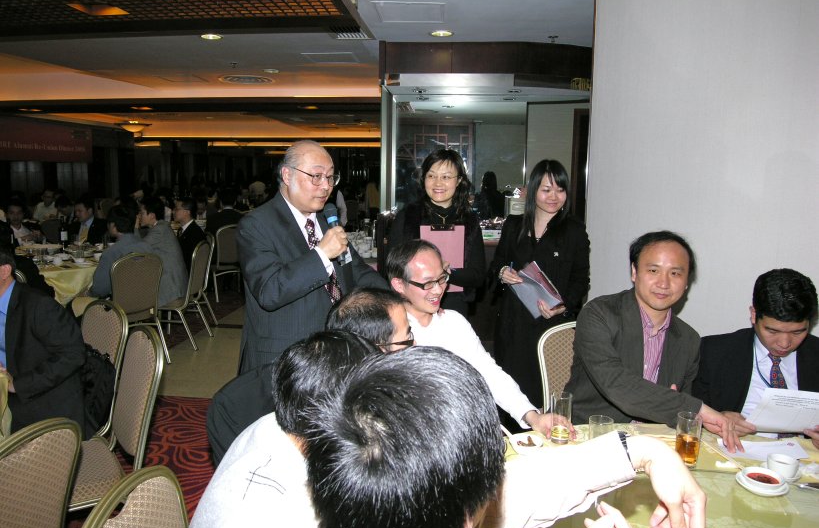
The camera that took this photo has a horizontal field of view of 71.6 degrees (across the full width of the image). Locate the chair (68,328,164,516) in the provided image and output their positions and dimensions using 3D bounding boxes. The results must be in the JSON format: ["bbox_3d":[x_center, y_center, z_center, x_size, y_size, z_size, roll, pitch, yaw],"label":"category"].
[{"bbox_3d":[-1.245,0.735,2.150,0.560,0.910,0.450,-9,12,-44],"label":"chair"}]

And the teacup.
[{"bbox_3d":[0.921,0.494,1.398,0.080,0.050,0.080,0,8,0],"label":"teacup"}]

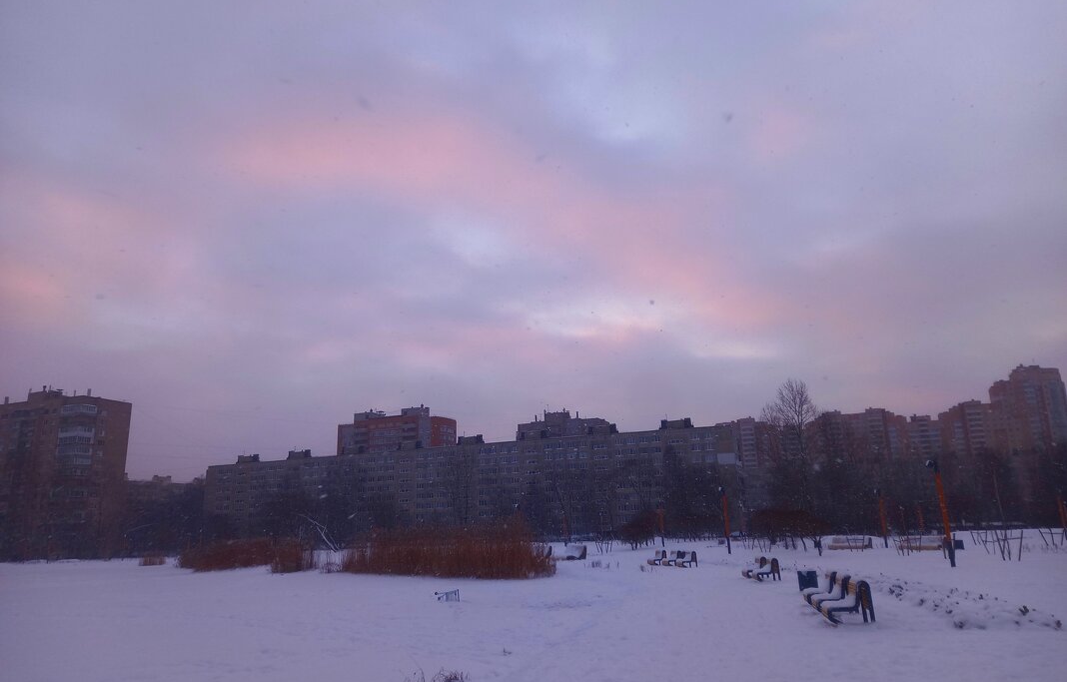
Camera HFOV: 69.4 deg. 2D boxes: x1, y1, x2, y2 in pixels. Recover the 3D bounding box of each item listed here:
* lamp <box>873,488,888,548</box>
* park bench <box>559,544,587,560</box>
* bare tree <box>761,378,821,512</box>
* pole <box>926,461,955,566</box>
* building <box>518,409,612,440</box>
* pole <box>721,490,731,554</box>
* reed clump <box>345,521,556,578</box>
[{"bbox_3d":[25.363,12.993,56.305,0.600,4.170,0.280,3,-15,-17],"label":"lamp"},{"bbox_3d":[2.127,12.034,43.685,1.800,0.800,0.800,-9,-16,29],"label":"park bench"},{"bbox_3d":[32.084,14.707,95.018,6.400,19.400,6.200,-1,-14,0],"label":"bare tree"},{"bbox_3d":[16.125,6.796,30.499,0.600,4.120,0.280,3,-15,-17],"label":"pole"},{"bbox_3d":[10.840,46.250,267.366,28.000,42.500,19.000,-7,-15,21],"label":"building"},{"bbox_3d":[12.393,11.624,49.278,0.220,3.950,0.220,-1,-14,0],"label":"pole"},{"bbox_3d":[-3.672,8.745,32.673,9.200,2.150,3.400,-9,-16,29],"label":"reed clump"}]

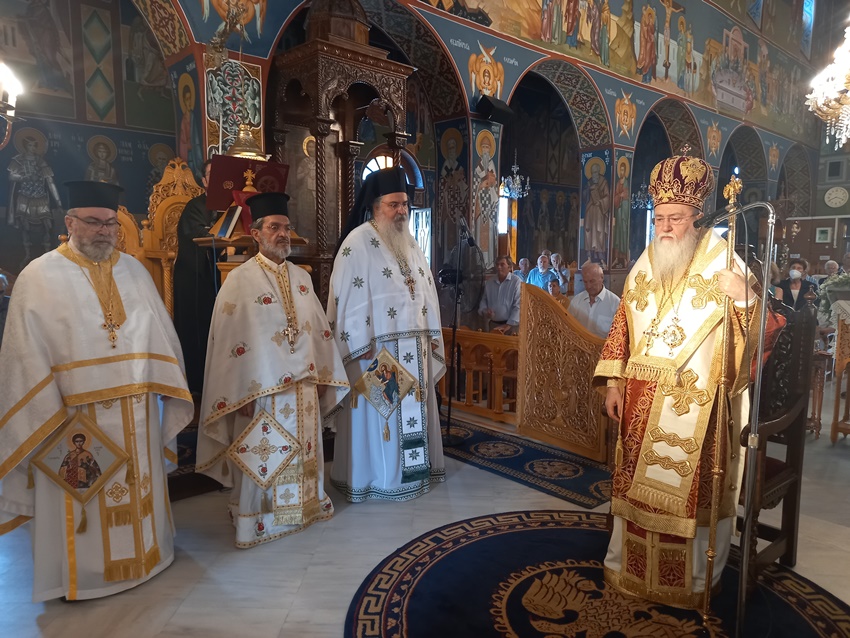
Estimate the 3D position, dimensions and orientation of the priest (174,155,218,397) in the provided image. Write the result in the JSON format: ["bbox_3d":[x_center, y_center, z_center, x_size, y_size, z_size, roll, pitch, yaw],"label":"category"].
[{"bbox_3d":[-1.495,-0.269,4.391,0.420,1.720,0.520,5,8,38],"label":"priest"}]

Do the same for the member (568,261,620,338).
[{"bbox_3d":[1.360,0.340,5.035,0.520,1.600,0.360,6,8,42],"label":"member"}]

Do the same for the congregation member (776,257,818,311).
[{"bbox_3d":[3.897,0.175,6.486,0.320,1.620,0.460,-5,8,-43],"label":"congregation member"}]

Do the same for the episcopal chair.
[{"bbox_3d":[1.330,0.403,2.910,0.580,1.520,0.680,-5,8,-40],"label":"episcopal chair"}]

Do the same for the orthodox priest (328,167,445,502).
[{"bbox_3d":[-0.220,0.079,3.726,0.710,1.968,0.500,-4,8,-36],"label":"orthodox priest"}]

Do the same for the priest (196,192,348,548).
[{"bbox_3d":[-0.766,0.243,3.147,0.770,1.755,0.520,-5,8,-41],"label":"priest"}]

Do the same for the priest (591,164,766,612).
[{"bbox_3d":[1.087,0.245,2.655,0.710,1.886,0.520,6,8,44],"label":"priest"}]

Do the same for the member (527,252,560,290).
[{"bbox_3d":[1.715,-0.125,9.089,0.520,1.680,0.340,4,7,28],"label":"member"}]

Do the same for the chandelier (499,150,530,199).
[{"bbox_3d":[1.583,-2.541,10.800,0.540,0.840,0.540,0,6,0],"label":"chandelier"}]

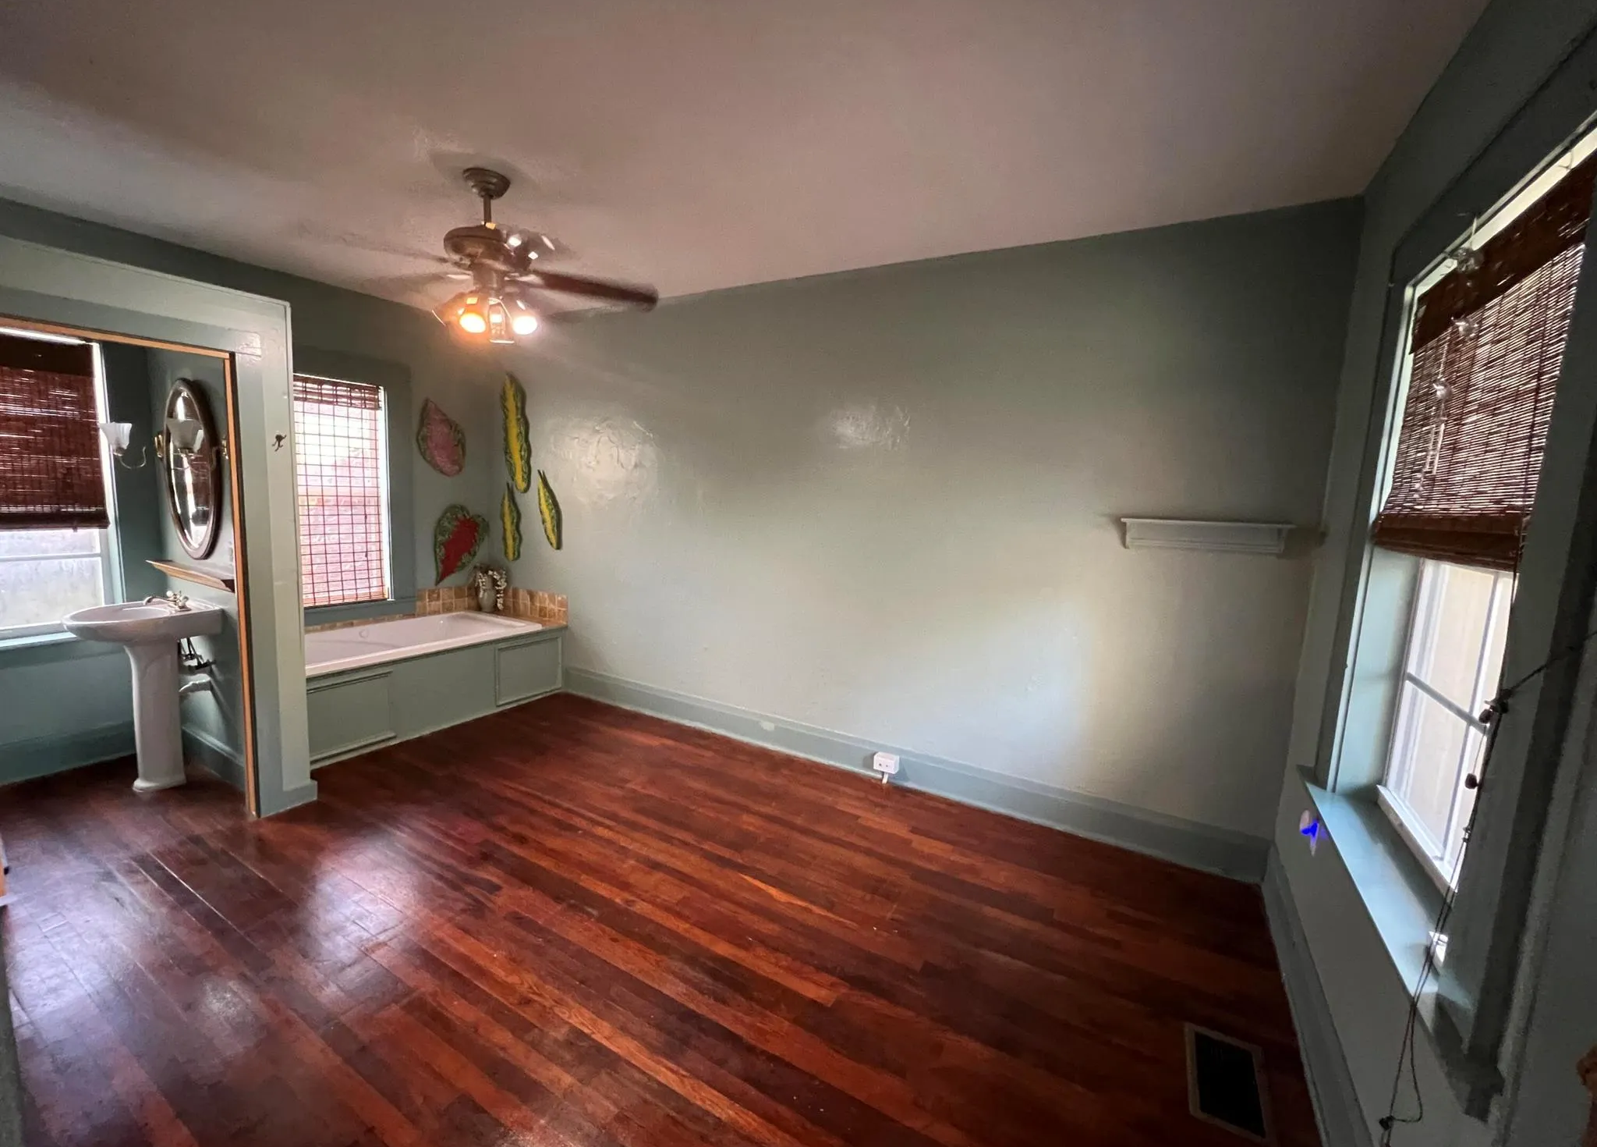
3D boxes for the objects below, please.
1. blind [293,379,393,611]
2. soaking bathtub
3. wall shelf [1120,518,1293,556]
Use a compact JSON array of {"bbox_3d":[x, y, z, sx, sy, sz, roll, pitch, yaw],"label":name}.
[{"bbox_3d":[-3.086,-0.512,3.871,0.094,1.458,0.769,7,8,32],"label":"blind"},{"bbox_3d":[-2.550,0.663,4.007,0.869,0.518,1.628,7,8,32],"label":"soaking bathtub"},{"bbox_3d":[1.649,-0.152,2.464,0.580,0.112,0.120,6,8,28],"label":"wall shelf"}]

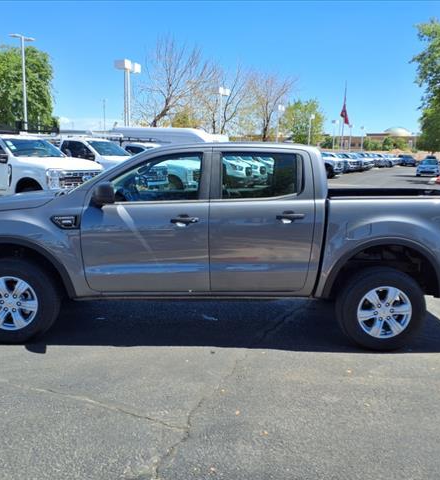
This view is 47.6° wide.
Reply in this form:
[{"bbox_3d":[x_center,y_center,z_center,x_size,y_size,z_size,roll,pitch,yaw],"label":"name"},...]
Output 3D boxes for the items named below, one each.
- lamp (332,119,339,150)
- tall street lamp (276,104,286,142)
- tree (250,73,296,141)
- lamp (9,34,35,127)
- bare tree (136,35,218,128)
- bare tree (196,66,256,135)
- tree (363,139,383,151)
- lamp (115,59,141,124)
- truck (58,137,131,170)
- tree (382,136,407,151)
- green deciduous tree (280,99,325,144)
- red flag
[{"bbox_3d":[13.312,-11.179,58.482,0.530,5.611,1.250,6,11,24],"label":"lamp"},{"bbox_3d":[6.037,-9.949,49.002,0.500,6.900,1.600,6,11,27],"label":"tall street lamp"},{"bbox_3d":[5.435,-11.816,50.717,4.790,9.980,4.790,1,10,0],"label":"tree"},{"bbox_3d":[-11.147,-7.605,28.685,0.400,7.963,1.600,6,11,24],"label":"lamp"},{"bbox_3d":[-2.837,-8.491,32.552,5.370,9.070,5.370,1,10,0],"label":"bare tree"},{"bbox_3d":[0.373,-9.870,41.433,5.110,8.990,5.110,1,10,0],"label":"bare tree"},{"bbox_3d":[27.651,-15.808,90.515,3.690,5.080,3.690,1,10,0],"label":"tree"},{"bbox_3d":[-4.103,-5.197,22.482,0.530,5.600,1.250,6,11,24],"label":"lamp"},{"bbox_3d":[-4.627,-2.342,16.775,5.900,2.060,2.050,6,11,25],"label":"truck"},{"bbox_3d":[33.352,-17.103,95.453,4.900,5.265,4.700,1,10,0],"label":"tree"},{"bbox_3d":[9.680,-12.727,59.698,5.200,8.115,5.000,1,10,0],"label":"green deciduous tree"},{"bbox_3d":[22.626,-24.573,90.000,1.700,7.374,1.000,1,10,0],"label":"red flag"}]

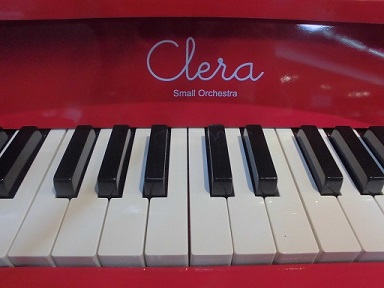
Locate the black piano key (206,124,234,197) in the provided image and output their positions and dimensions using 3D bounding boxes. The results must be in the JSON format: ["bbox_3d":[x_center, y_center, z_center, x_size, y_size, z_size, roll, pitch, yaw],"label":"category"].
[{"bbox_3d":[0.019,0.007,0.203,0.012,0.013,0.063,0,42,-2],"label":"black piano key"}]

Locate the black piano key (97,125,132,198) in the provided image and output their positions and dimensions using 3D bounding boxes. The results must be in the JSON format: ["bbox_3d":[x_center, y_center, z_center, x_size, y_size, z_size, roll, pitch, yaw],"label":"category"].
[{"bbox_3d":[-0.053,0.007,0.201,0.012,0.013,0.063,0,42,-2],"label":"black piano key"}]

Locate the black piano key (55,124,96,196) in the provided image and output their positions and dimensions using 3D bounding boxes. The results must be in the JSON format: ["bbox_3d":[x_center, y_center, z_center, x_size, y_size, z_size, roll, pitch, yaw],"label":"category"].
[{"bbox_3d":[-0.080,0.007,0.200,0.012,0.013,0.063,0,42,-2],"label":"black piano key"}]

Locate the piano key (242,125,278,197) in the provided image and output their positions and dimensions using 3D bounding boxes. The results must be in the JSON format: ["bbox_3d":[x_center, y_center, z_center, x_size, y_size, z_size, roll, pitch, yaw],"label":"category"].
[{"bbox_3d":[0.047,0.007,0.204,0.012,0.013,0.063,0,42,-2],"label":"piano key"}]

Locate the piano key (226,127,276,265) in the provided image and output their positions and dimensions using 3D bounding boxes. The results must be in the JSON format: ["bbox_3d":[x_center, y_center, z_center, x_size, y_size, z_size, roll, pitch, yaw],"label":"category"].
[{"bbox_3d":[0.033,0.028,0.199,0.023,0.014,0.106,0,42,-2],"label":"piano key"}]

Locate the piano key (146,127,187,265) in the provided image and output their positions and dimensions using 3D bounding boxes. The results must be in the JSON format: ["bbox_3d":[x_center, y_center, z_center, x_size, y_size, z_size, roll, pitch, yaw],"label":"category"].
[{"bbox_3d":[-0.015,0.028,0.198,0.024,0.014,0.106,0,42,-2],"label":"piano key"}]

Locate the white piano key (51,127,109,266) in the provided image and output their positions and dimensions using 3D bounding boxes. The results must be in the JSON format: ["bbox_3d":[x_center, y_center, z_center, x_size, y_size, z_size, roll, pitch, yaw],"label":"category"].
[{"bbox_3d":[-0.064,0.029,0.196,0.023,0.014,0.106,0,42,-2],"label":"white piano key"}]

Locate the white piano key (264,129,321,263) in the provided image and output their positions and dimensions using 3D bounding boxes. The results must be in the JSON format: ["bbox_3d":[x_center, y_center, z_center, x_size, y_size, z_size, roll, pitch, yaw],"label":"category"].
[{"bbox_3d":[0.057,0.028,0.200,0.023,0.014,0.106,0,42,-2],"label":"white piano key"}]

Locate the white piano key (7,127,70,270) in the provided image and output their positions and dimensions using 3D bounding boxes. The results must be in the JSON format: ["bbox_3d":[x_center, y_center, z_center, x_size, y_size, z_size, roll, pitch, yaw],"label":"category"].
[{"bbox_3d":[-0.087,0.029,0.196,0.022,0.014,0.106,0,42,-2],"label":"white piano key"}]

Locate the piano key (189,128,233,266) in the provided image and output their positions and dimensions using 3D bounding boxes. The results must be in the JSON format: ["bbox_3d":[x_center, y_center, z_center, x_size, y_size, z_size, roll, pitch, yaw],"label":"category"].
[{"bbox_3d":[0.009,0.028,0.199,0.023,0.014,0.106,0,42,-2],"label":"piano key"}]

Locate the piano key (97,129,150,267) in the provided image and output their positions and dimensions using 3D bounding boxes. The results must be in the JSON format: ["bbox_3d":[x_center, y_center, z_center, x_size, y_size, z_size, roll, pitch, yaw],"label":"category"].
[{"bbox_3d":[-0.040,0.029,0.197,0.024,0.014,0.106,0,42,-2],"label":"piano key"}]

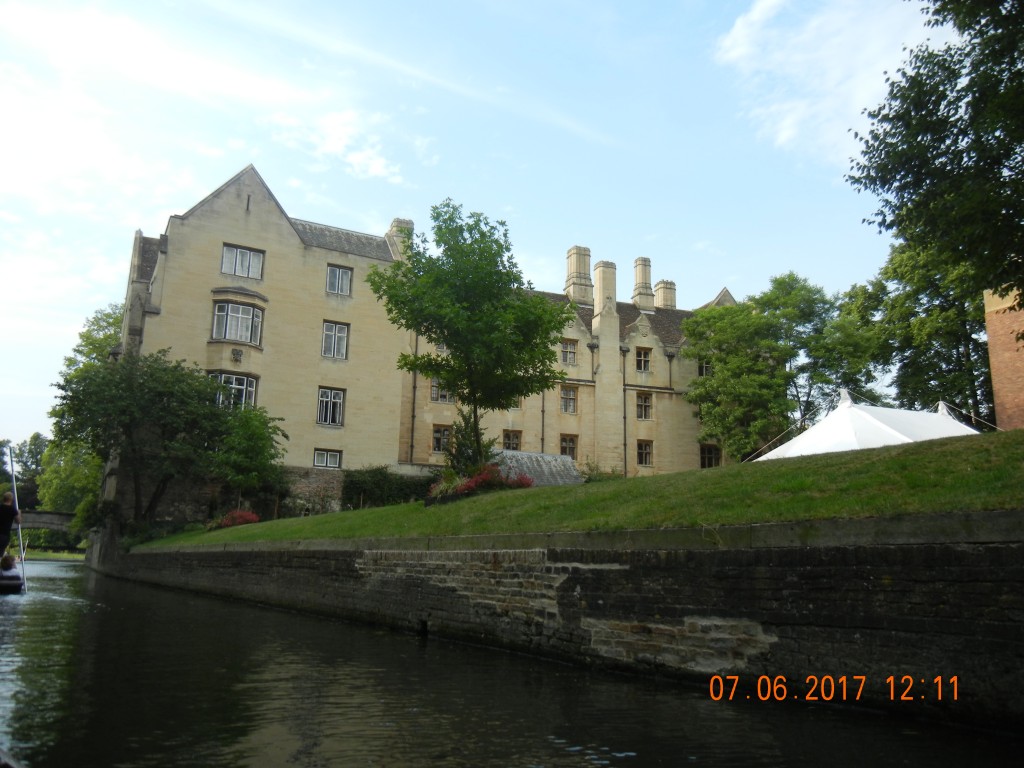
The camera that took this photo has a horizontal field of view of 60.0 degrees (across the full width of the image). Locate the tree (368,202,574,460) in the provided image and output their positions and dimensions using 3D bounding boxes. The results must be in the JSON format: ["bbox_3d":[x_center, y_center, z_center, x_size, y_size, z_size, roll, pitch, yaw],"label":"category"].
[{"bbox_3d":[-1.722,-2.045,37.665,8.918,12.421,8.300,2,-12,-3],"label":"tree"}]

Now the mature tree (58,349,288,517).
[{"bbox_3d":[-13.370,2.138,34.722,9.224,7.083,8.000,6,-12,-21],"label":"mature tree"}]

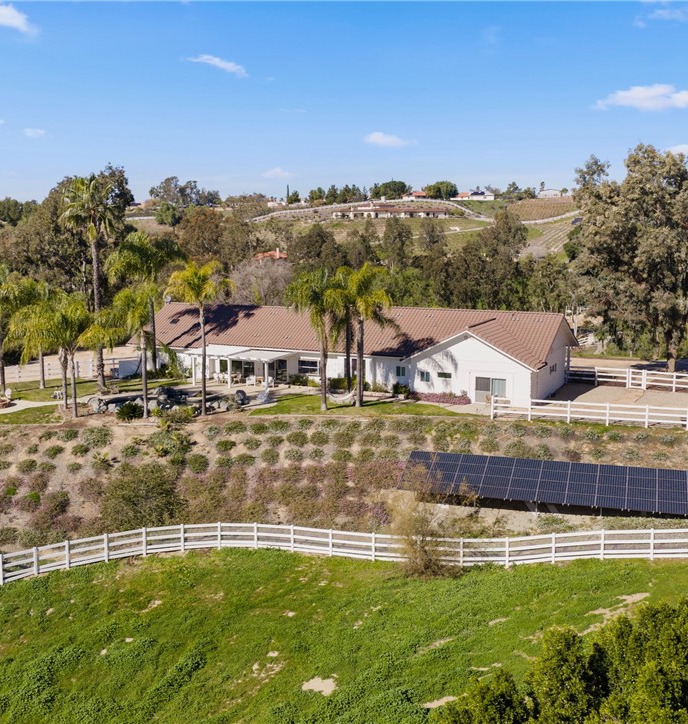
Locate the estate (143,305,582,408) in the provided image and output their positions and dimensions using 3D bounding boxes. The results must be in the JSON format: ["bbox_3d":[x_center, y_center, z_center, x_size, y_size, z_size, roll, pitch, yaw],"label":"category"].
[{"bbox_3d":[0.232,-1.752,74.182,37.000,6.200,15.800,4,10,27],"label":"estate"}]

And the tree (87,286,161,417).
[{"bbox_3d":[-15.049,-0.683,58.569,5.100,9.340,5.000,-3,9,-14],"label":"tree"}]

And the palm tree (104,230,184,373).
[{"bbox_3d":[-17.699,-5.253,75.866,6.950,12.950,6.810,-3,9,-13],"label":"palm tree"}]

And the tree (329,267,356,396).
[{"bbox_3d":[0.326,-2.461,67.014,3.540,9.860,3.460,-1,9,0],"label":"tree"}]

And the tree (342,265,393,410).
[{"bbox_3d":[1.741,-1.936,61.453,3.660,10.560,3.580,0,9,2],"label":"tree"}]

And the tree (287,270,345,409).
[{"bbox_3d":[-2.023,-1.531,60.251,4.000,10.220,3.920,-1,9,-2],"label":"tree"}]

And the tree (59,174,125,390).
[{"bbox_3d":[-19.985,-6.365,68.798,5.160,17.430,5.060,-3,9,-16],"label":"tree"}]

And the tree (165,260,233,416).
[{"bbox_3d":[-9.886,-1.598,58.978,4.590,10.910,4.490,-2,9,-9],"label":"tree"}]

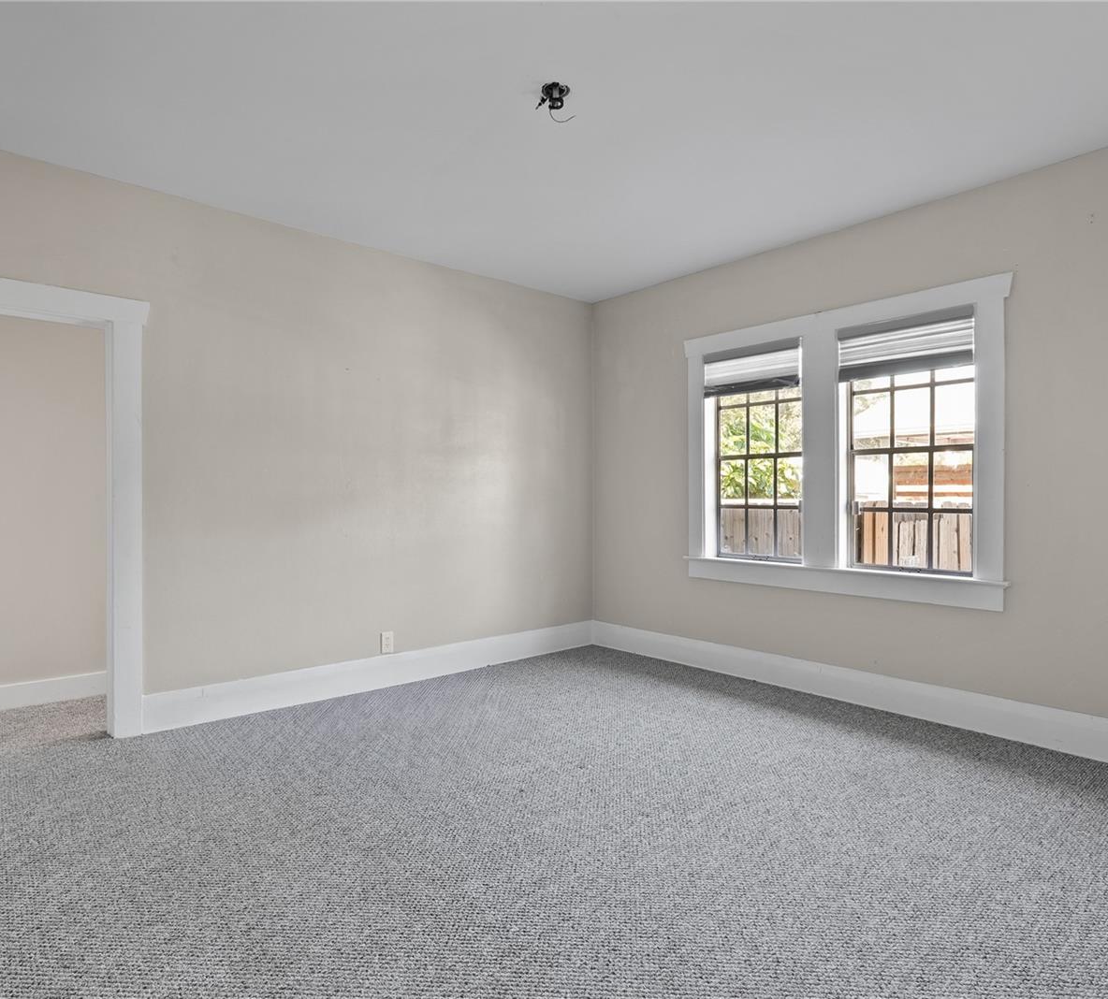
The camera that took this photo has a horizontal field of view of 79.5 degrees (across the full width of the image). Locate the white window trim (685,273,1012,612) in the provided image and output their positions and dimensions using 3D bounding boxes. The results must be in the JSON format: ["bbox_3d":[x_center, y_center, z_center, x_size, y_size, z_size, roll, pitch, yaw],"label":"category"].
[{"bbox_3d":[1.579,-0.278,3.943,0.120,1.635,1.946,0,0,-41],"label":"white window trim"}]

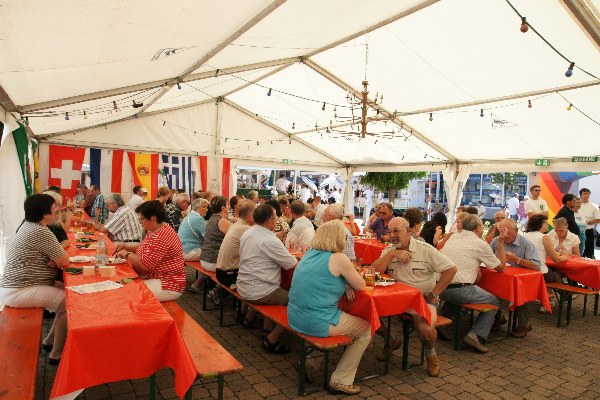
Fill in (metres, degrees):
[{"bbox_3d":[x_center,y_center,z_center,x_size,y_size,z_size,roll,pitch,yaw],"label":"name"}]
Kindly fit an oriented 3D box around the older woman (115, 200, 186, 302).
[{"bbox_3d":[-1.405,0.687,3.670,0.624,1.365,0.526,1,2,-31],"label":"older woman"}]

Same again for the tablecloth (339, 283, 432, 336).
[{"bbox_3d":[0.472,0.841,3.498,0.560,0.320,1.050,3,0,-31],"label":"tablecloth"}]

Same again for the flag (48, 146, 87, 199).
[{"bbox_3d":[-5.550,-0.573,9.553,0.762,1.378,0.080,2,2,-32],"label":"flag"}]

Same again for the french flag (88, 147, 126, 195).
[{"bbox_3d":[-5.277,-0.682,10.894,0.860,1.420,0.070,3,0,-31],"label":"french flag"}]

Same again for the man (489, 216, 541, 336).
[{"bbox_3d":[2.373,0.856,4.547,0.780,1.277,0.585,1,2,-31],"label":"man"}]

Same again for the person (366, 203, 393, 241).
[{"bbox_3d":[1.481,0.771,6.985,0.750,1.340,0.520,2,2,-32],"label":"person"}]

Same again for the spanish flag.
[{"bbox_3d":[-4.494,-0.614,11.368,0.820,1.420,0.070,3,0,-31],"label":"spanish flag"}]

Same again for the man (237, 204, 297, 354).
[{"bbox_3d":[-0.205,0.729,3.797,0.741,1.370,0.526,1,2,-31],"label":"man"}]

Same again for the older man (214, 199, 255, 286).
[{"bbox_3d":[-0.585,0.721,4.614,0.750,1.380,0.520,2,2,-32],"label":"older man"}]

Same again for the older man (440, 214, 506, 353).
[{"bbox_3d":[1.838,0.856,4.286,0.800,1.370,0.520,2,2,-29],"label":"older man"}]

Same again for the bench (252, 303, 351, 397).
[{"bbox_3d":[-0.316,1.177,3.683,0.255,0.475,2.170,1,2,-31],"label":"bench"}]

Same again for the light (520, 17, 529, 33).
[{"bbox_3d":[1.684,-1.316,3.000,0.062,0.125,0.062,1,2,-31],"label":"light"}]

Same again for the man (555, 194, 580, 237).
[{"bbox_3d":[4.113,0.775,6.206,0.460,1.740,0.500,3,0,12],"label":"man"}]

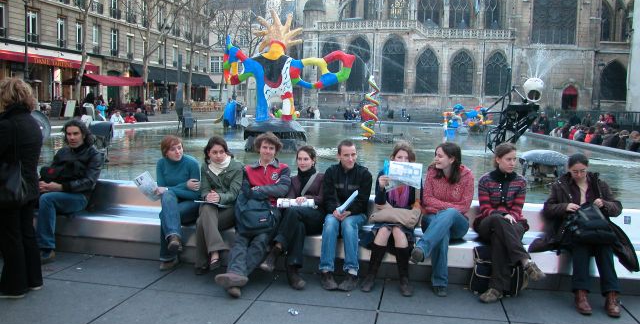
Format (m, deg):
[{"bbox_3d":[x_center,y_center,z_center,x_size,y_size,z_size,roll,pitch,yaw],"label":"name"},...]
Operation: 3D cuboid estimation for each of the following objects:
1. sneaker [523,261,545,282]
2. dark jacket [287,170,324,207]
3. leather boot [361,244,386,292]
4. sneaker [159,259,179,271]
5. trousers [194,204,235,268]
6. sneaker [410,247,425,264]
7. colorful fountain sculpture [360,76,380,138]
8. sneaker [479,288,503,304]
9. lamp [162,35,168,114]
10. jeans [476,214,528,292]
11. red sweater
[{"bbox_3d":[1.743,0.884,4.200,0.100,0.120,0.260,-2,17,-26],"label":"sneaker"},{"bbox_3d":[-0.129,0.271,4.713,0.420,0.460,0.340,2,6,13],"label":"dark jacket"},{"bbox_3d":[0.460,0.880,4.444,0.160,0.385,0.280,3,6,16],"label":"leather boot"},{"bbox_3d":[-1.428,0.946,4.880,0.100,0.100,0.260,2,6,19],"label":"sneaker"},{"bbox_3d":[-1.010,0.658,4.980,0.390,0.600,0.570,1,6,0],"label":"trousers"},{"bbox_3d":[0.767,0.736,4.070,0.100,0.110,0.260,23,-12,11],"label":"sneaker"},{"bbox_3d":[1.959,-2.117,20.000,0.720,2.400,0.720,2,6,12],"label":"colorful fountain sculpture"},{"bbox_3d":[1.396,1.061,4.163,0.270,0.115,0.105,-3,7,-31],"label":"sneaker"},{"bbox_3d":[-9.222,-5.659,31.000,0.550,5.500,0.550,2,6,11],"label":"lamp"},{"bbox_3d":[1.544,0.725,4.380,0.440,0.620,0.600,2,6,16],"label":"jeans"},{"bbox_3d":[1.084,0.249,4.371,0.460,0.450,0.380,2,6,14],"label":"red sweater"}]

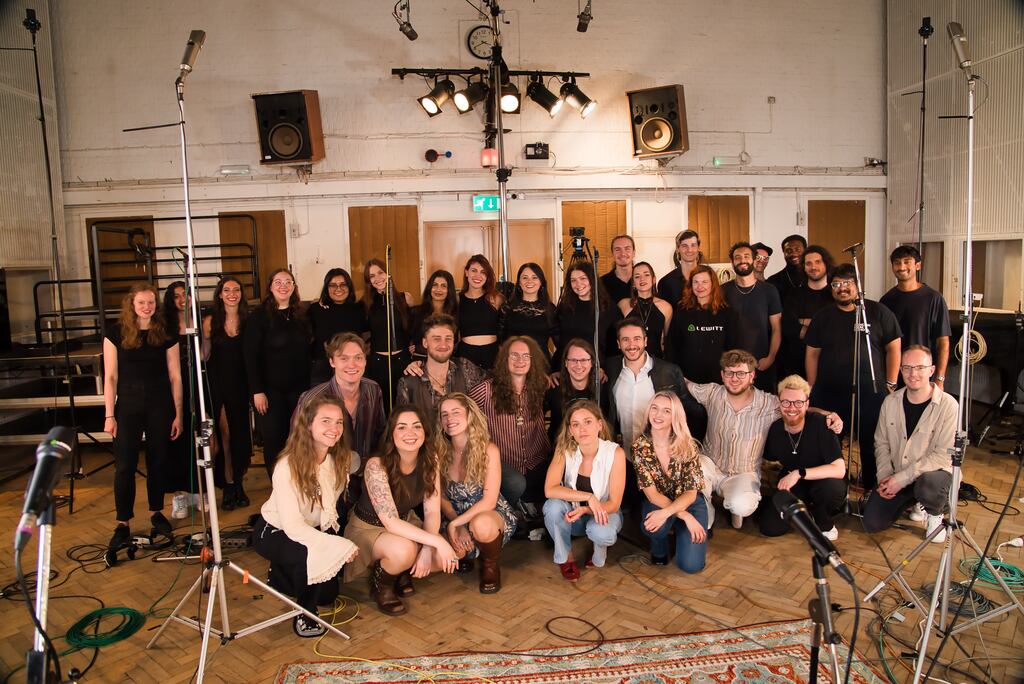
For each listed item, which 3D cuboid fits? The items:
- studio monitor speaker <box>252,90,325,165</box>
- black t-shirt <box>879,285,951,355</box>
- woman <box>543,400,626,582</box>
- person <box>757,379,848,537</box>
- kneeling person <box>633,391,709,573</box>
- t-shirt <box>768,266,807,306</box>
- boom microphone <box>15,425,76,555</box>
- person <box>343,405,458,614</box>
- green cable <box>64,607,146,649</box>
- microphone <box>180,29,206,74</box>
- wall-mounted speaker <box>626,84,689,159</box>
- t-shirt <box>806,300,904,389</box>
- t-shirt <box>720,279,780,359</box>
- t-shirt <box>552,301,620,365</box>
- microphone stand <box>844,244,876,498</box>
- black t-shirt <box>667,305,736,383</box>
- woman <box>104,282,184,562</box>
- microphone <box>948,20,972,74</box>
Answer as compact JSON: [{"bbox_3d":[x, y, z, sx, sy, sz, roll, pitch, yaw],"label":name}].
[{"bbox_3d":[-2.645,-2.560,8.155,0.610,0.787,0.510,0,21,4],"label":"studio monitor speaker"},{"bbox_3d":[2.844,-0.067,4.850,0.530,0.660,0.300,2,7,25],"label":"black t-shirt"},{"bbox_3d":[0.406,0.785,3.826,0.460,0.940,0.600,-1,7,5],"label":"woman"},{"bbox_3d":[1.746,0.660,4.120,0.550,0.960,0.650,0,6,15],"label":"person"},{"bbox_3d":[0.906,0.747,3.904,0.440,0.970,0.620,0,7,12],"label":"kneeling person"},{"bbox_3d":[2.287,-0.305,5.550,0.500,0.670,0.270,0,6,18],"label":"t-shirt"},{"bbox_3d":[-0.705,0.214,1.028,0.053,0.053,0.235,22,28,-29],"label":"boom microphone"},{"bbox_3d":[-0.565,0.803,3.460,0.520,0.940,0.650,-5,7,-30],"label":"person"},{"bbox_3d":[-1.944,1.365,3.275,0.360,0.045,0.370,-1,7,6],"label":"green cable"},{"bbox_3d":[-1.266,-1.148,2.700,0.058,0.200,0.058,9,-12,-6],"label":"microphone"},{"bbox_3d":[1.838,-2.757,8.560,0.610,0.785,0.510,-2,17,23],"label":"wall-mounted speaker"},{"bbox_3d":[2.250,0.030,4.500,0.610,0.610,0.360,1,7,18],"label":"t-shirt"},{"bbox_3d":[1.748,-0.122,5.070,0.520,0.680,0.270,0,6,18],"label":"t-shirt"},{"bbox_3d":[0.484,-0.010,4.620,0.460,0.570,0.280,-1,6,3],"label":"t-shirt"},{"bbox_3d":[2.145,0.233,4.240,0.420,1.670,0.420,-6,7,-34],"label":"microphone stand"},{"bbox_3d":[1.262,0.037,4.550,0.490,0.600,0.280,-1,7,6],"label":"black t-shirt"},{"bbox_3d":[-2.248,0.466,4.156,0.480,1.640,0.360,-4,7,-19],"label":"woman"},{"bbox_3d":[1.658,-1.095,2.530,0.060,0.200,0.060,3,-15,-30],"label":"microphone"}]

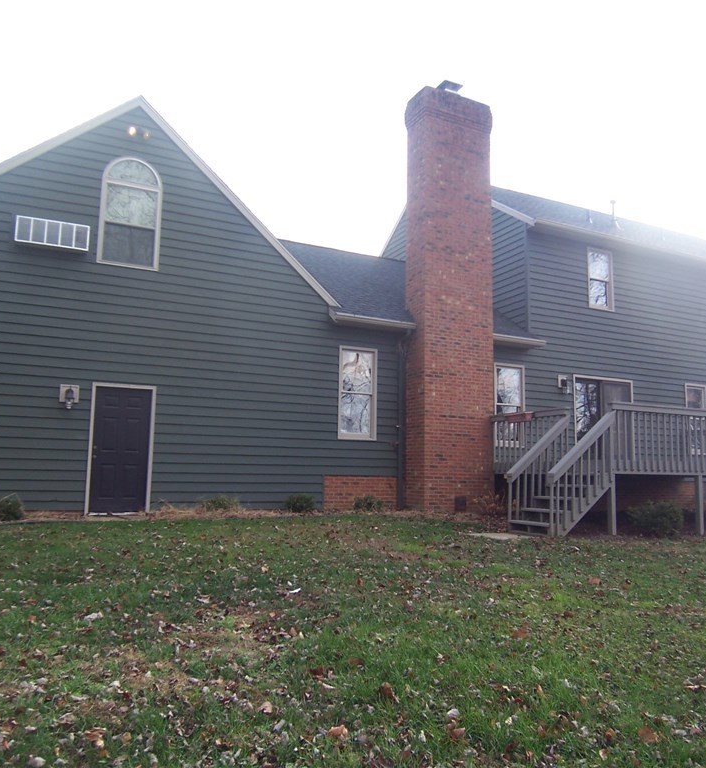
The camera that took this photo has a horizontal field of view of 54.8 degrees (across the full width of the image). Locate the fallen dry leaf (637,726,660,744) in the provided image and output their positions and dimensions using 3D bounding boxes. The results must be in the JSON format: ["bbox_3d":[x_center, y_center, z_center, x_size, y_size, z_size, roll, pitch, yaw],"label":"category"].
[{"bbox_3d":[1.464,1.744,3.370,0.095,0.050,0.085,5,-8,-26],"label":"fallen dry leaf"}]

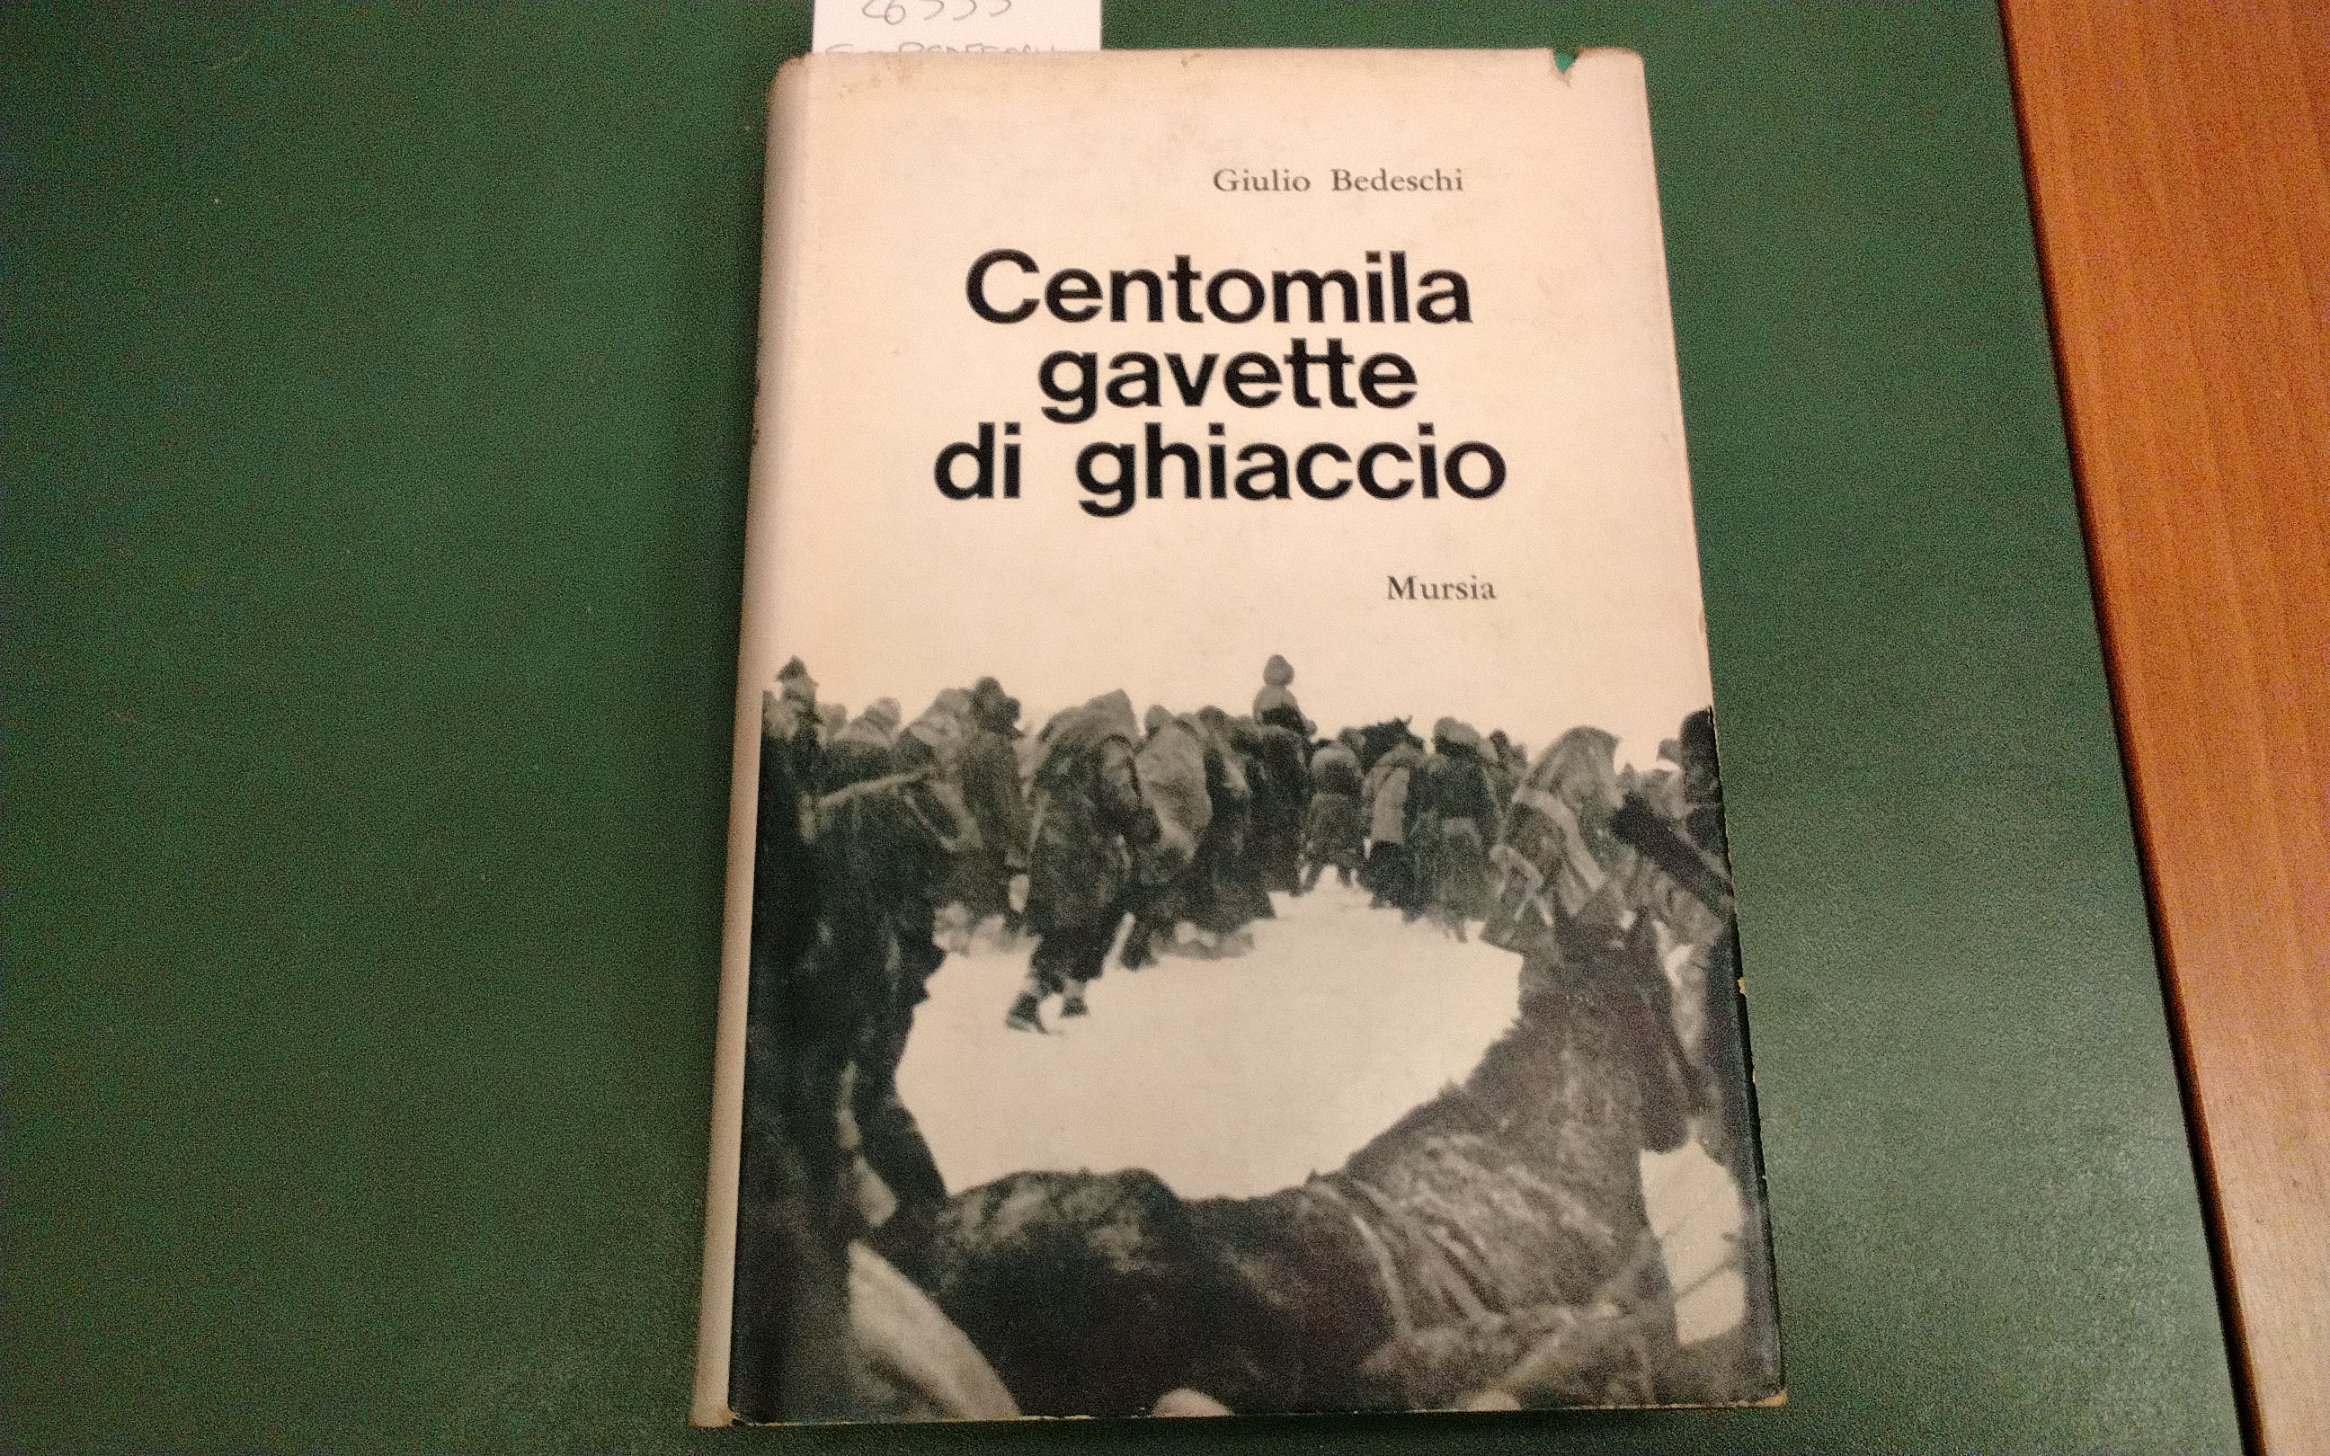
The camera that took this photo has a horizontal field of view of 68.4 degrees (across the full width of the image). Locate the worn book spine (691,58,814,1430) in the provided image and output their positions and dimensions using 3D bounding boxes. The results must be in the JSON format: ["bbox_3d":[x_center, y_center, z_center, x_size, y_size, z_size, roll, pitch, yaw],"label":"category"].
[{"bbox_3d":[-0.064,-0.006,0.273,0.013,0.028,0.215,-1,75,-1],"label":"worn book spine"}]

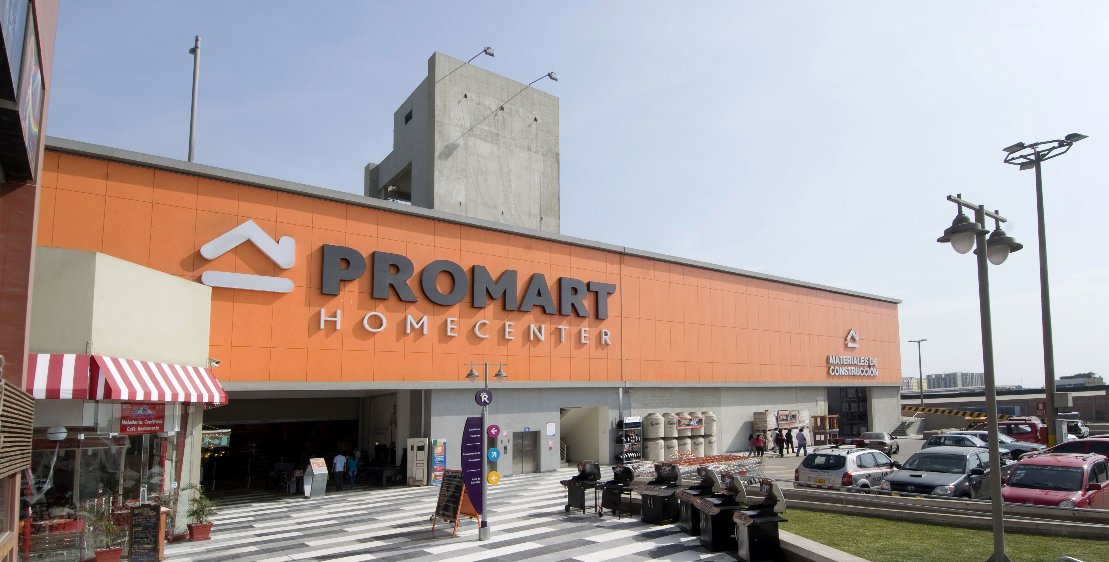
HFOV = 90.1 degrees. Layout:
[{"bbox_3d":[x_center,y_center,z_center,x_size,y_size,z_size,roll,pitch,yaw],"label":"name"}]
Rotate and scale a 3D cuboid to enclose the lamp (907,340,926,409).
[{"bbox_3d":[42.103,11.364,64.000,2.000,9.400,0.400,5,-10,-35],"label":"lamp"}]

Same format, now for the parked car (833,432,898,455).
[{"bbox_3d":[19.970,9.950,34.000,1.720,1.420,4.400,-8,-11,39],"label":"parked car"}]

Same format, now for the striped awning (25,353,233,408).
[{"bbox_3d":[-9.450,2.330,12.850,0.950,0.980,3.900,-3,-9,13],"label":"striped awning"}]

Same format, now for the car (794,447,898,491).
[{"bbox_3d":[10.120,6.330,18.470,4.300,1.720,1.830,5,-10,-34],"label":"car"}]

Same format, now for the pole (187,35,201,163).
[{"bbox_3d":[-16.681,-8.230,25.600,0.380,6.700,0.320,7,-13,-35],"label":"pole"}]

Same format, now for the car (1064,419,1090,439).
[{"bbox_3d":[41.500,11.900,44.300,4.200,1.520,1.720,5,-10,-35],"label":"car"}]

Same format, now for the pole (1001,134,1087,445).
[{"bbox_3d":[22.018,0.873,24.800,1.900,14.200,2.500,5,-10,-35],"label":"pole"}]

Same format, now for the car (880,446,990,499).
[{"bbox_3d":[11.090,5.500,15.440,5.200,1.800,1.820,5,-10,-35],"label":"car"}]

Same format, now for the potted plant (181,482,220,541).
[{"bbox_3d":[-8.617,5.629,13.500,0.700,1.360,0.720,-1,-8,0],"label":"potted plant"}]

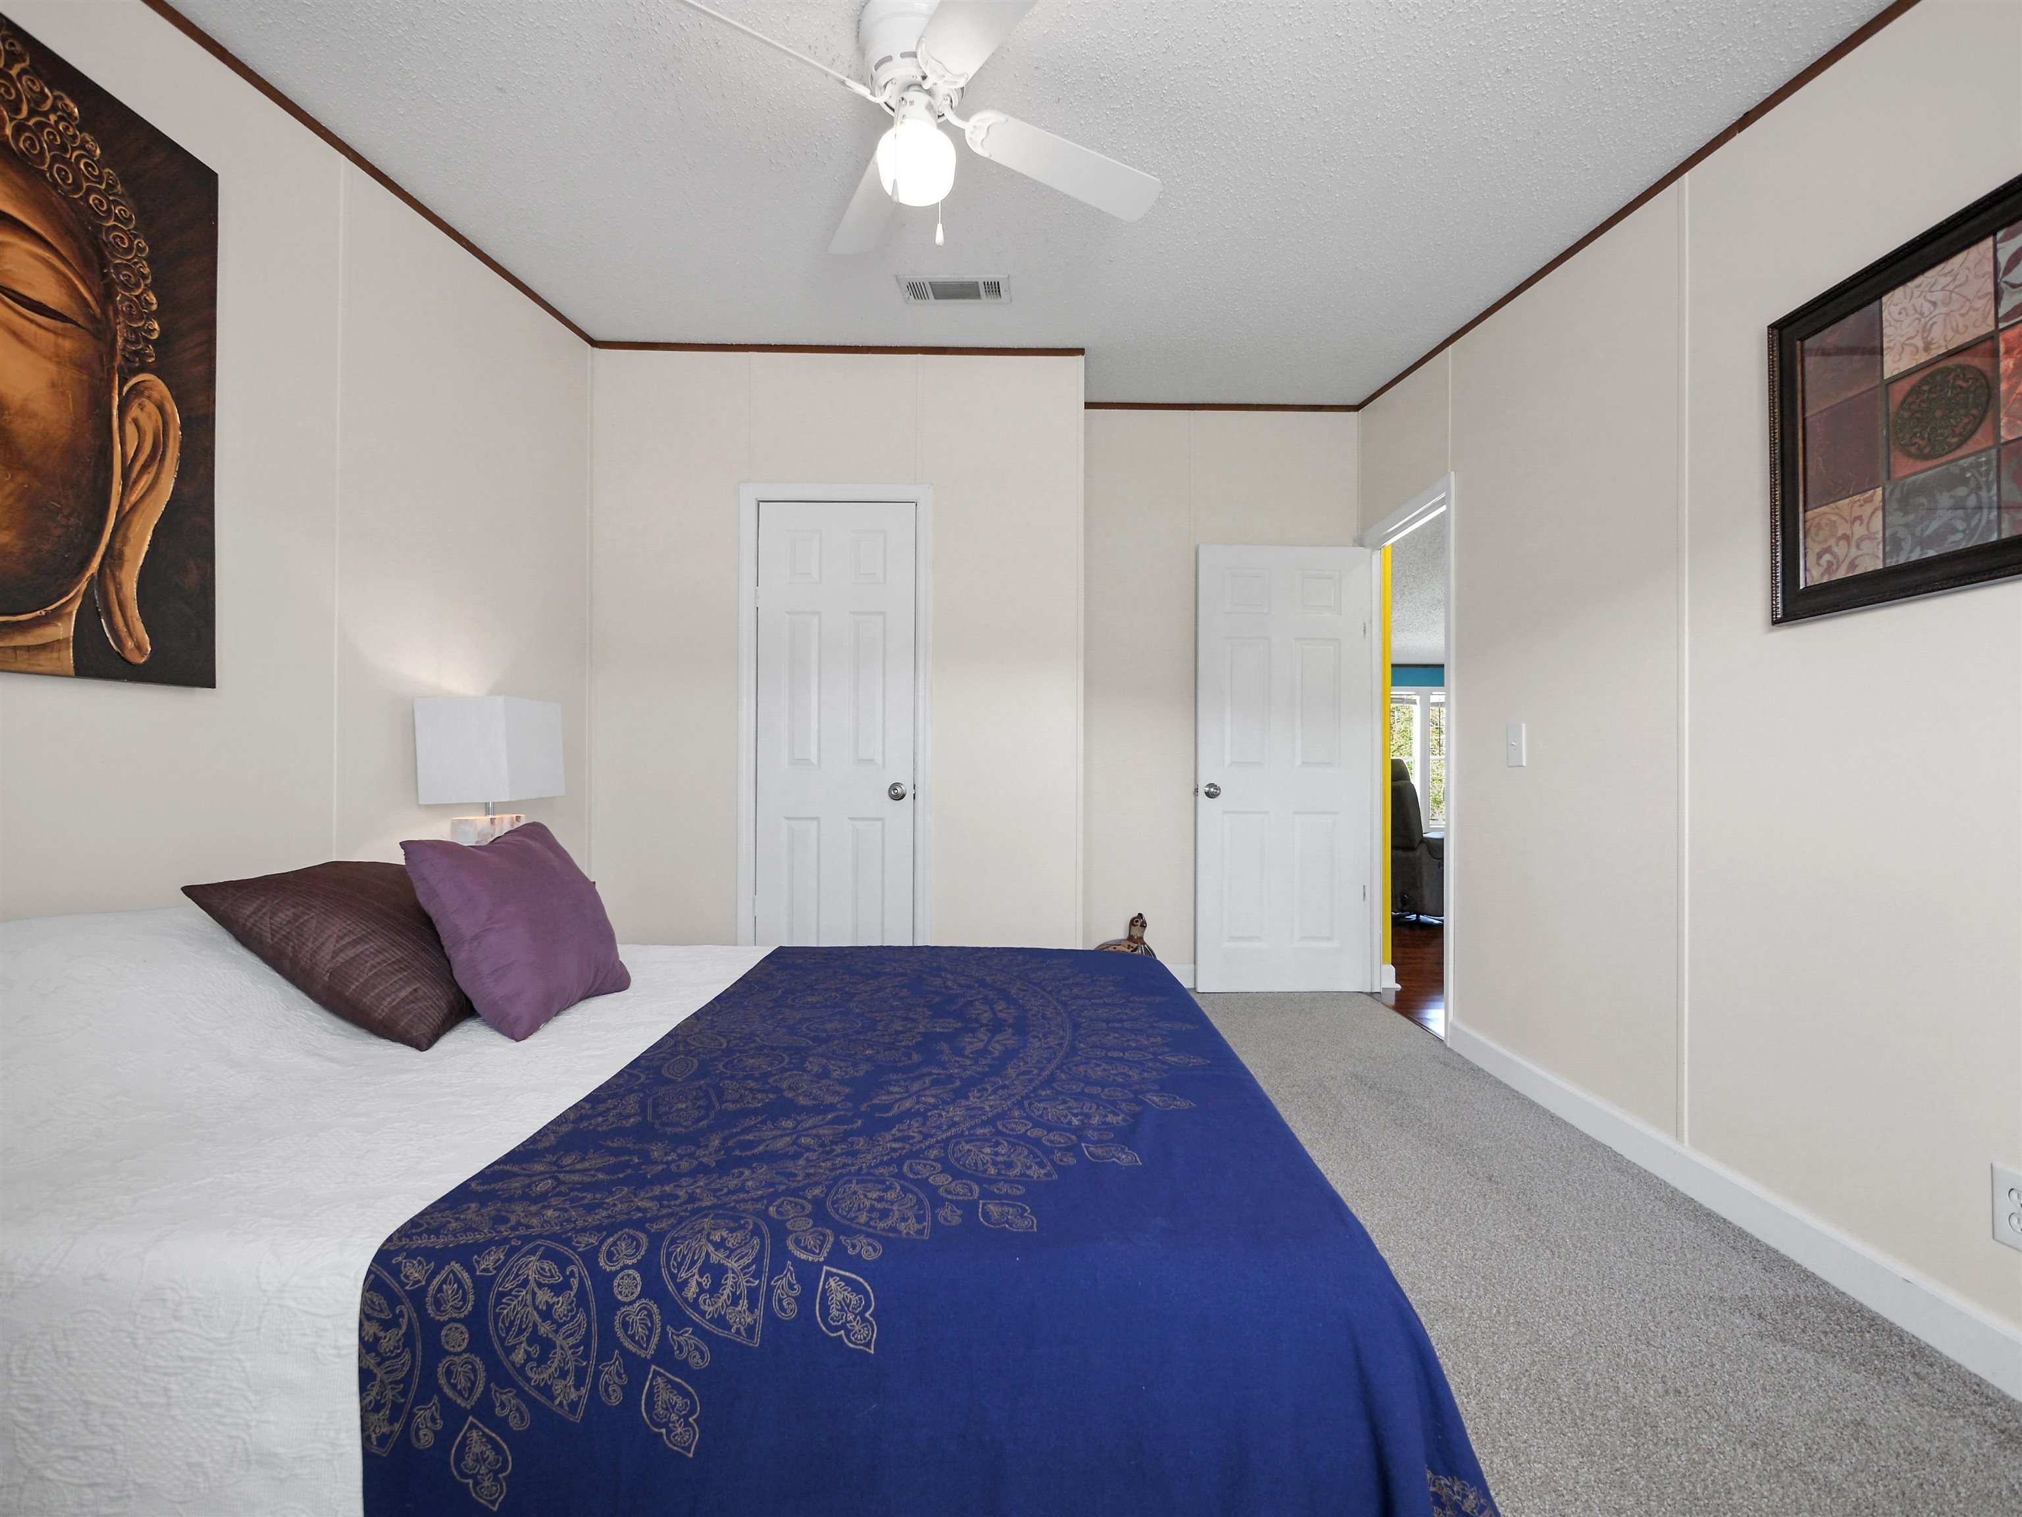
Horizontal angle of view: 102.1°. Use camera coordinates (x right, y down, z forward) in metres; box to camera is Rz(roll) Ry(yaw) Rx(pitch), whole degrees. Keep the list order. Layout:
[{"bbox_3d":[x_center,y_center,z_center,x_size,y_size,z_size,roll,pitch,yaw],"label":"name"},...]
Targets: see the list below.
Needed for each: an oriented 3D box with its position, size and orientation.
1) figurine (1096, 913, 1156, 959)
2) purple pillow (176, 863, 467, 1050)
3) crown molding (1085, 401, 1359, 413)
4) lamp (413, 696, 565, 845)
[{"bbox_3d":[0.487,0.846,3.500,0.300,0.370,0.210,0,-1,30],"label":"figurine"},{"bbox_3d":[-1.225,0.360,1.630,0.490,0.150,0.430,34,2,-2],"label":"purple pillow"},{"bbox_3d":[0.963,-1.644,3.820,1.320,0.035,0.025,0,0,-1],"label":"crown molding"},{"bbox_3d":[-1.398,0.099,2.210,0.220,0.510,0.325,0,0,-6],"label":"lamp"}]

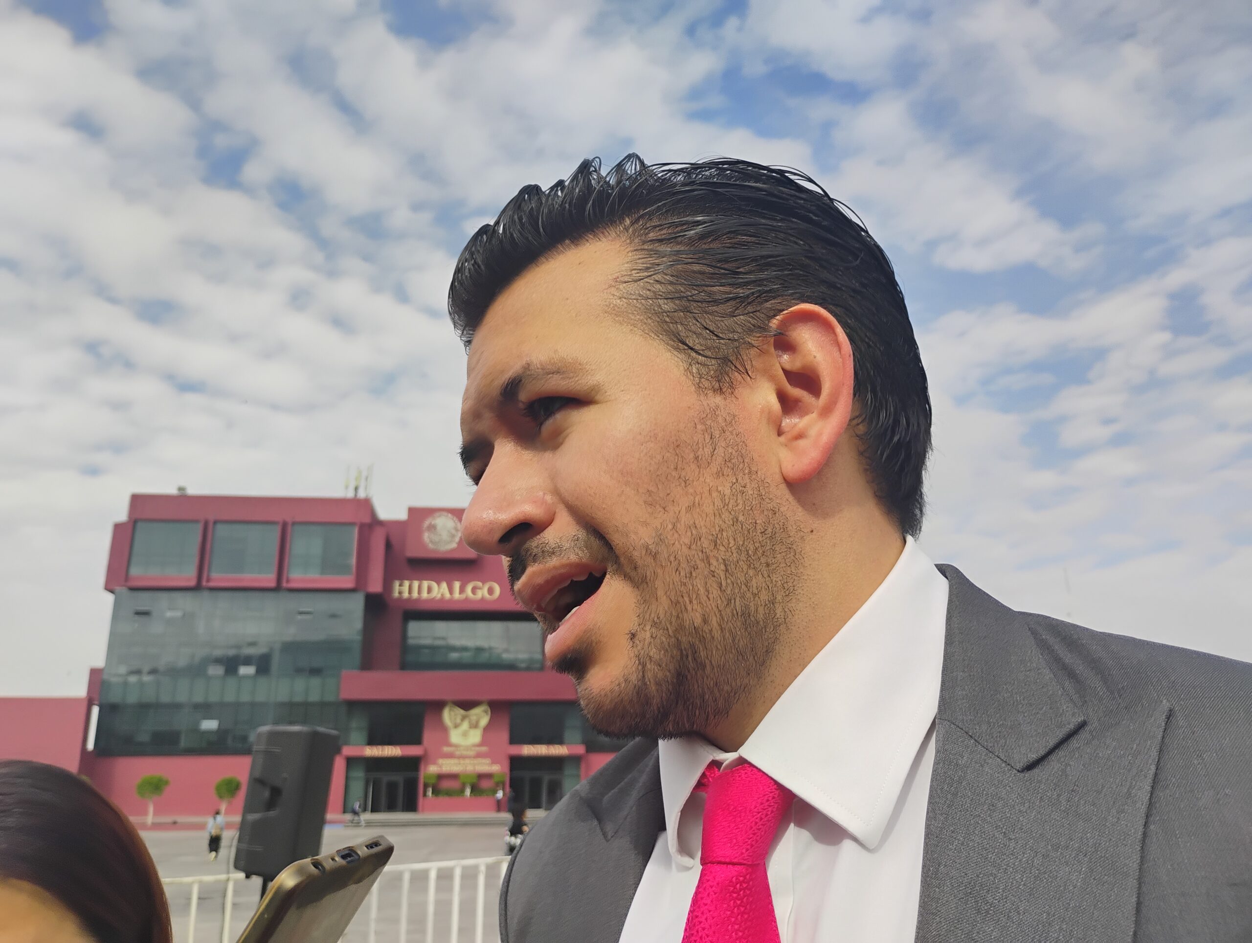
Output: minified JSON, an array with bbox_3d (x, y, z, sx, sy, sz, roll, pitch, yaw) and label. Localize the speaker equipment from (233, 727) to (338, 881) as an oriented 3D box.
[{"bbox_3d":[-1.645,1.575,4.870,0.330,0.660,0.390,2,-17,7],"label":"speaker equipment"}]

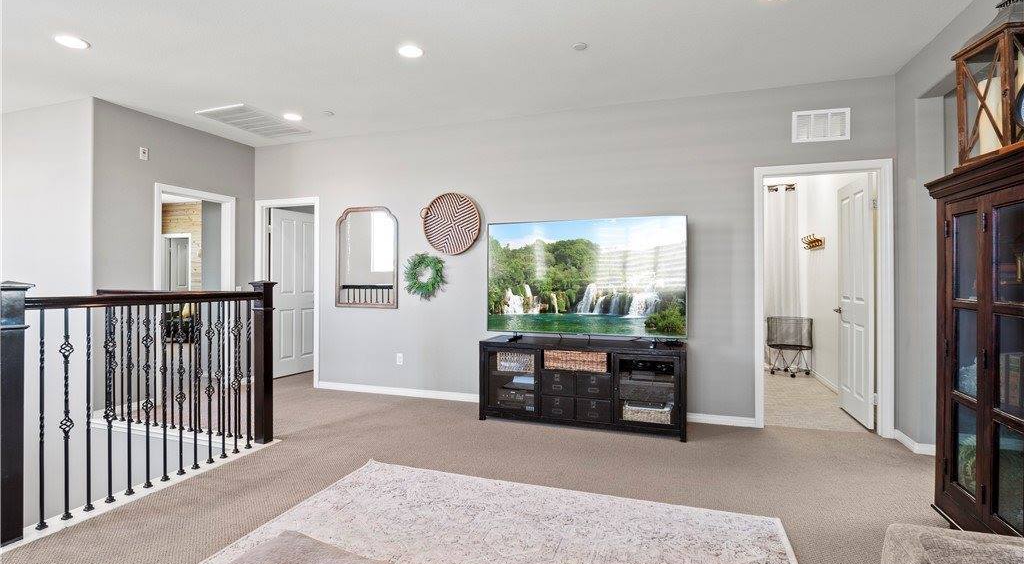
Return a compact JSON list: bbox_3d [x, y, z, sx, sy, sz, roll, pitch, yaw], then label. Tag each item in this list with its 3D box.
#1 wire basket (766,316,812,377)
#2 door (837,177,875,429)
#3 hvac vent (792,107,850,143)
[{"bbox_3d":[3.557,0.827,6.063,0.510,0.730,0.490,0,0,18],"label":"wire basket"},{"bbox_3d":[2.972,0.164,4.097,0.042,2.030,0.765,0,0,20],"label":"door"},{"bbox_3d":[2.424,-1.225,3.702,0.390,0.245,0.025,0,0,18],"label":"hvac vent"}]

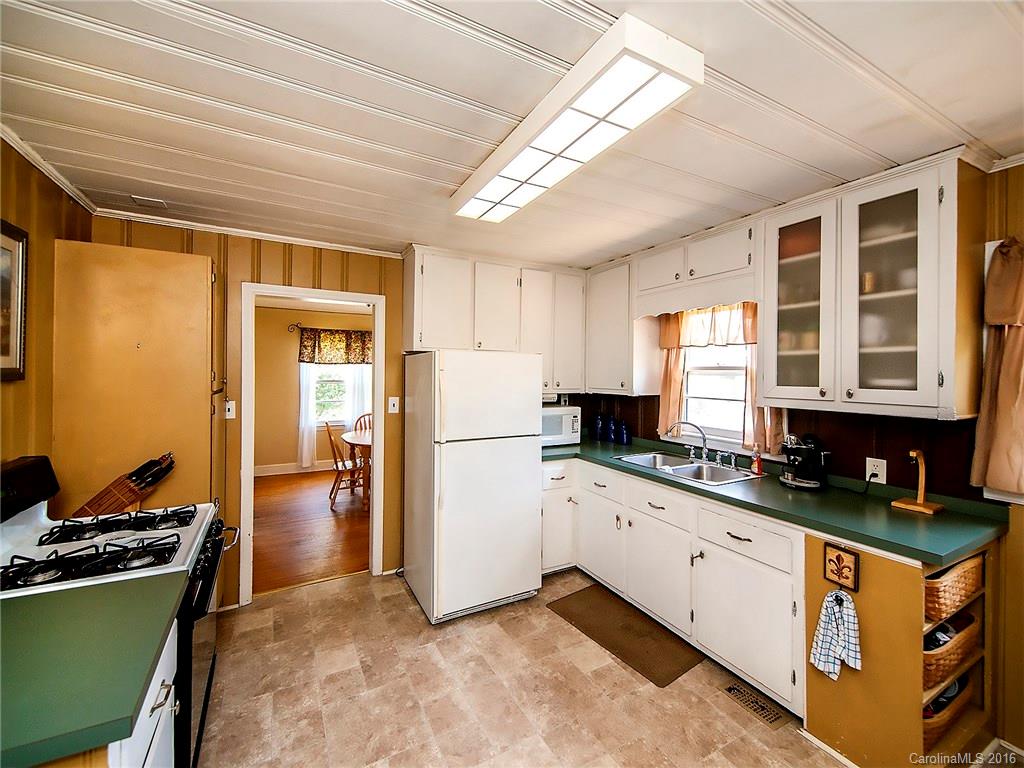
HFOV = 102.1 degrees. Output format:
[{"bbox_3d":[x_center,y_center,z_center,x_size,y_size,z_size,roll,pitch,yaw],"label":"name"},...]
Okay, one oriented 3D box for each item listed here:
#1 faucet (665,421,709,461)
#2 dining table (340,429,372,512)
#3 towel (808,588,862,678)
[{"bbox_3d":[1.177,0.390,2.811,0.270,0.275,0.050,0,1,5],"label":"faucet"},{"bbox_3d":[-1.320,1.006,5.101,1.403,0.735,1.170,0,1,-29],"label":"dining table"},{"bbox_3d":[1.256,0.977,1.614,0.050,0.360,0.180,0,1,-28],"label":"towel"}]

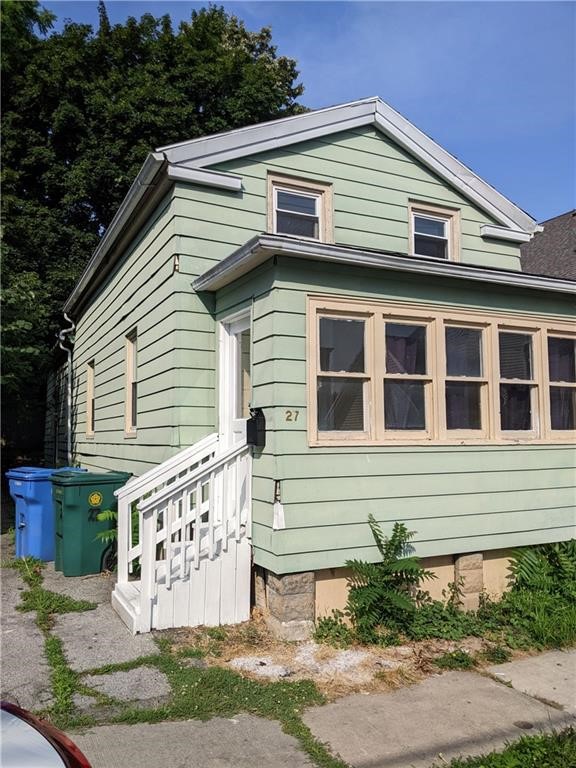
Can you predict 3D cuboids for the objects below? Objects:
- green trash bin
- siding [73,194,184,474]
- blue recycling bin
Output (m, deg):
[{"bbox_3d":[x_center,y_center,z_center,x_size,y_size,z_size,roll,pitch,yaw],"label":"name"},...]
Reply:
[{"bbox_3d":[-2.401,1.650,7.249,0.810,1.090,0.640,3,-5,-36],"label":"green trash bin"},{"bbox_3d":[-2.745,-0.016,9.492,0.160,3.545,7.600,2,-5,-26],"label":"siding"},{"bbox_3d":[-3.262,1.712,8.079,0.640,1.090,0.810,-3,-5,38],"label":"blue recycling bin"}]

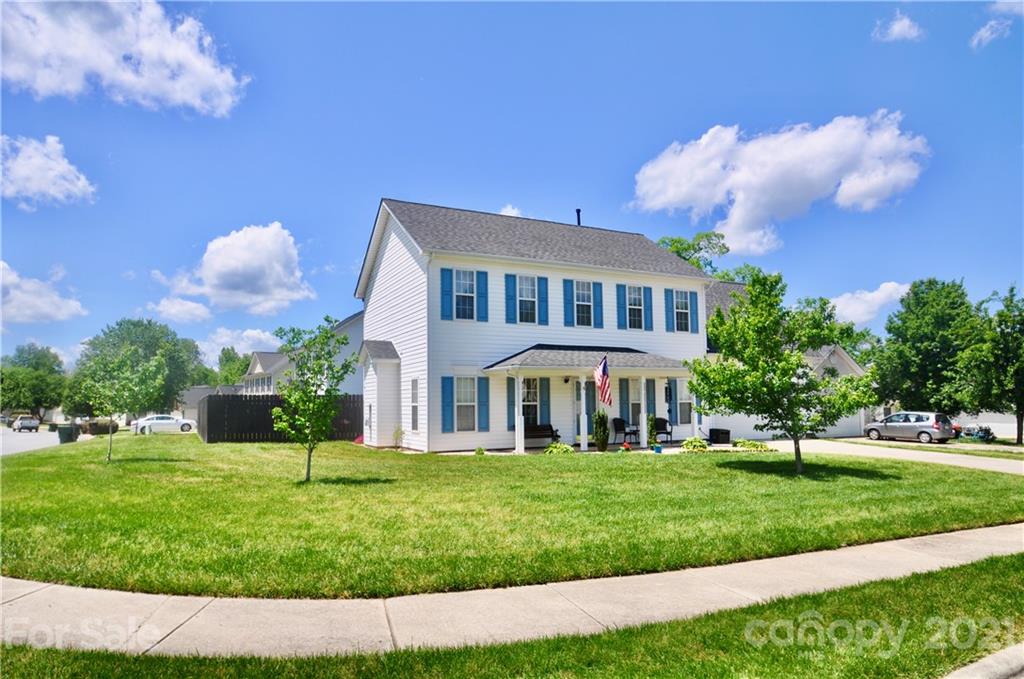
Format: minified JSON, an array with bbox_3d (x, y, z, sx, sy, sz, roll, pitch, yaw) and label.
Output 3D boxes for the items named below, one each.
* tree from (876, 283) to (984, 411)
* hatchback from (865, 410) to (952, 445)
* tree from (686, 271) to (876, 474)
[{"bbox_3d":[23.175,1.002,33.380,5.061,8.874,5.061,-5,-7,34],"label":"tree"},{"bbox_3d":[21.439,4.729,32.300,1.700,1.520,4.050,2,-6,-26],"label":"hatchback"},{"bbox_3d":[6.545,0.771,14.812,4.301,4.996,4.086,-3,-6,25],"label":"tree"}]

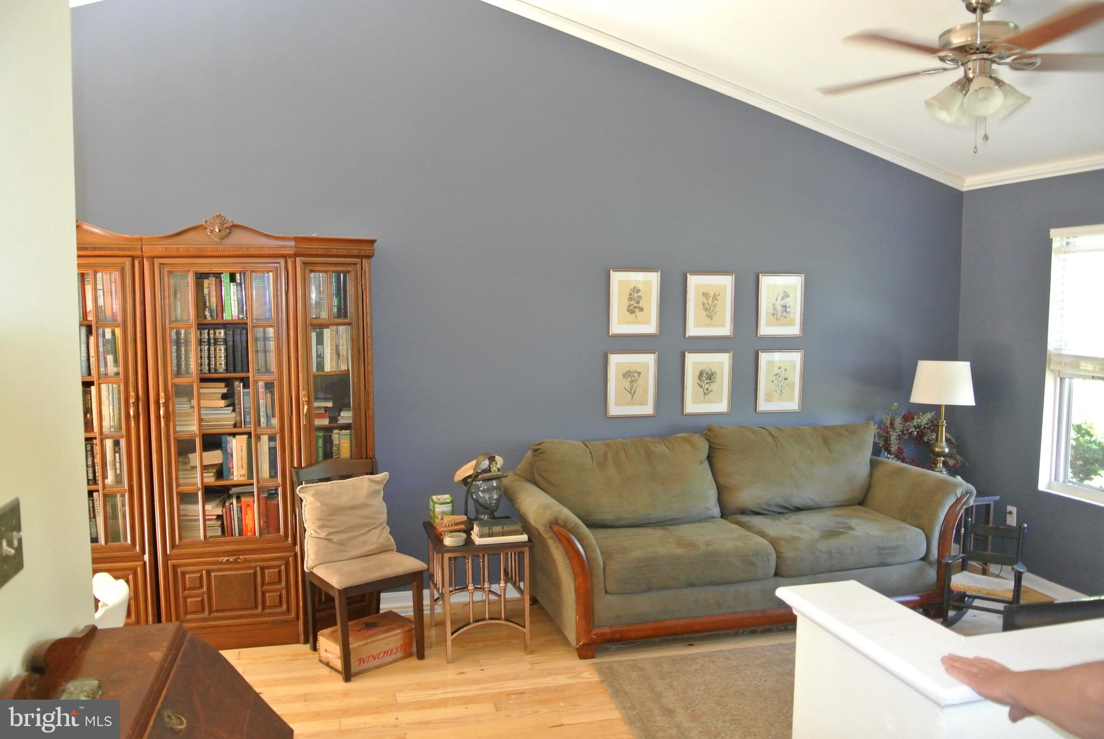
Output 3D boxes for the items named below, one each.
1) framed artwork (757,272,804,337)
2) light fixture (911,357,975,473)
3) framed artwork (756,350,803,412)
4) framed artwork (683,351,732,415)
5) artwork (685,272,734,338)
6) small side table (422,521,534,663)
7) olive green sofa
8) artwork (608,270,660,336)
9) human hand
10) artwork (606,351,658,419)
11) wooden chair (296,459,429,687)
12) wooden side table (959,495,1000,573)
[{"bbox_3d":[1.356,-0.381,4.909,0.299,0.372,0.022,-1,5,-15],"label":"framed artwork"},{"bbox_3d":[2.323,0.340,4.926,0.456,0.773,0.456,-1,5,-15],"label":"light fixture"},{"bbox_3d":[1.360,0.067,4.951,0.299,0.372,0.022,-1,5,-15],"label":"framed artwork"},{"bbox_3d":[0.904,0.075,4.830,0.299,0.372,0.022,-1,5,-15],"label":"framed artwork"},{"bbox_3d":[0.912,-0.372,4.792,0.299,0.372,0.022,-1,5,-15],"label":"artwork"},{"bbox_3d":[-0.359,1.068,4.085,0.442,0.544,0.484,-1,5,-15],"label":"small side table"},{"bbox_3d":[1.006,0.842,4.460,2.380,0.935,0.833,-1,5,-15],"label":"olive green sofa"},{"bbox_3d":[0.467,-0.380,4.672,0.299,0.372,0.022,-1,5,-15],"label":"artwork"},{"bbox_3d":[0.690,0.503,1.310,0.090,0.070,0.155,-2,6,-26],"label":"human hand"},{"bbox_3d":[0.453,0.081,4.710,0.299,0.372,0.022,-1,5,-15],"label":"artwork"},{"bbox_3d":[-0.892,0.907,3.905,0.447,0.892,0.489,-4,6,-38],"label":"wooden chair"},{"bbox_3d":[2.255,0.962,4.811,0.415,0.550,0.465,-1,5,-14],"label":"wooden side table"}]

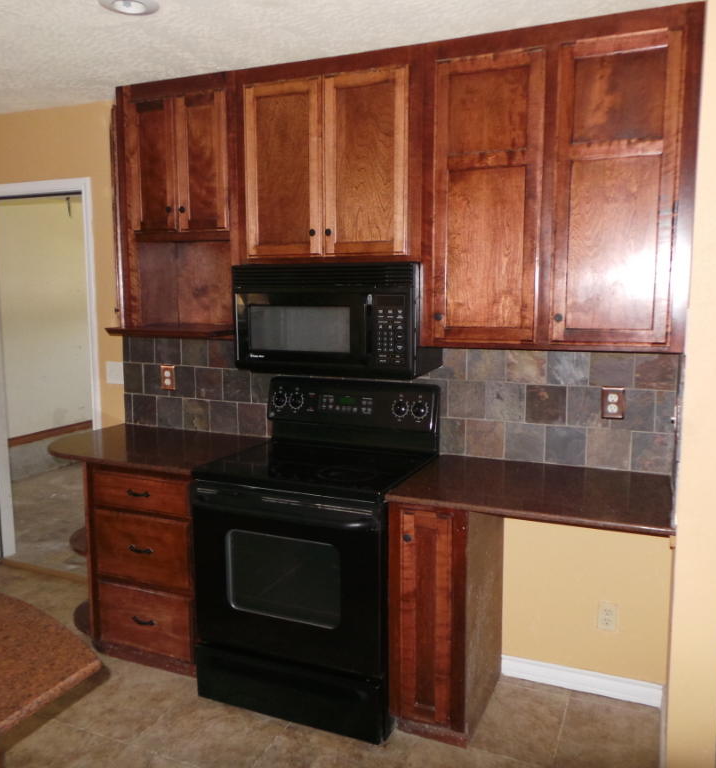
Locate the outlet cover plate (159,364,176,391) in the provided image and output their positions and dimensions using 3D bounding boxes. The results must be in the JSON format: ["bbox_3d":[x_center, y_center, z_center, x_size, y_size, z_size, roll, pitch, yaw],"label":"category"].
[{"bbox_3d":[-0.926,-0.029,3.309,0.074,0.117,0.009,3,9,23],"label":"outlet cover plate"}]

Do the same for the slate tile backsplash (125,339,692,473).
[{"bbox_3d":[-0.016,0.040,2.945,2.525,0.460,0.020,3,9,23],"label":"slate tile backsplash"}]

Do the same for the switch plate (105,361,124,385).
[{"bbox_3d":[-1.220,-0.055,3.446,0.115,0.115,0.009,3,9,23],"label":"switch plate"}]

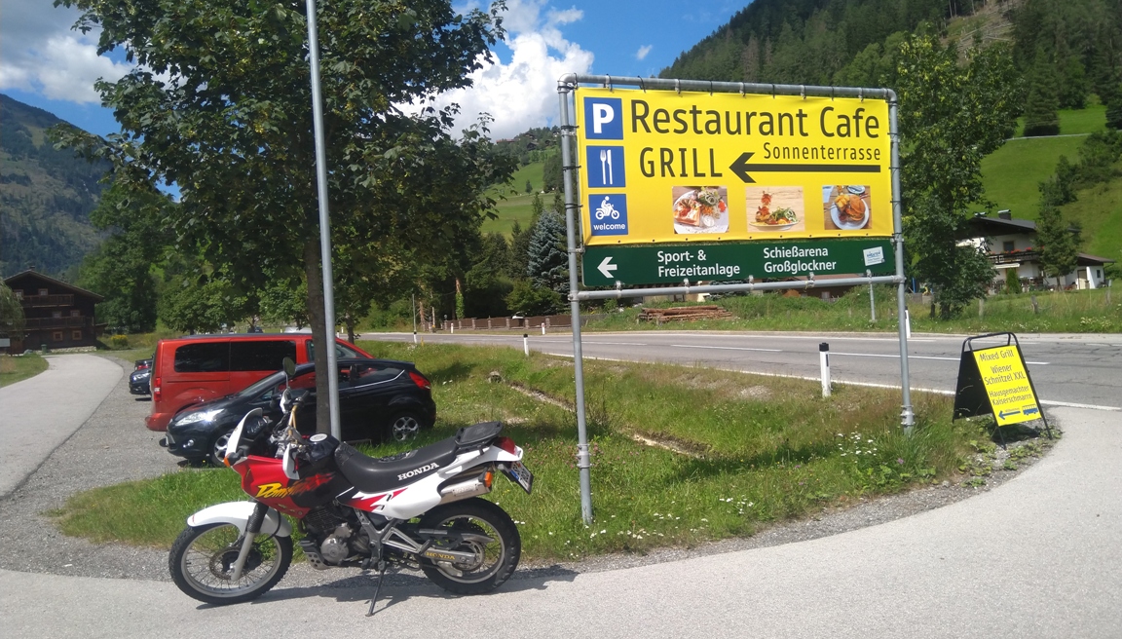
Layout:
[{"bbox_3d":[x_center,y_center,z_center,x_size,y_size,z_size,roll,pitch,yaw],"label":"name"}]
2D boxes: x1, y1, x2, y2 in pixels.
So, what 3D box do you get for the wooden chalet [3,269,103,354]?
[{"bbox_3d":[-56.300,-0.850,93.300,13.000,8.600,13.000,-4,1,-29],"label":"wooden chalet"}]

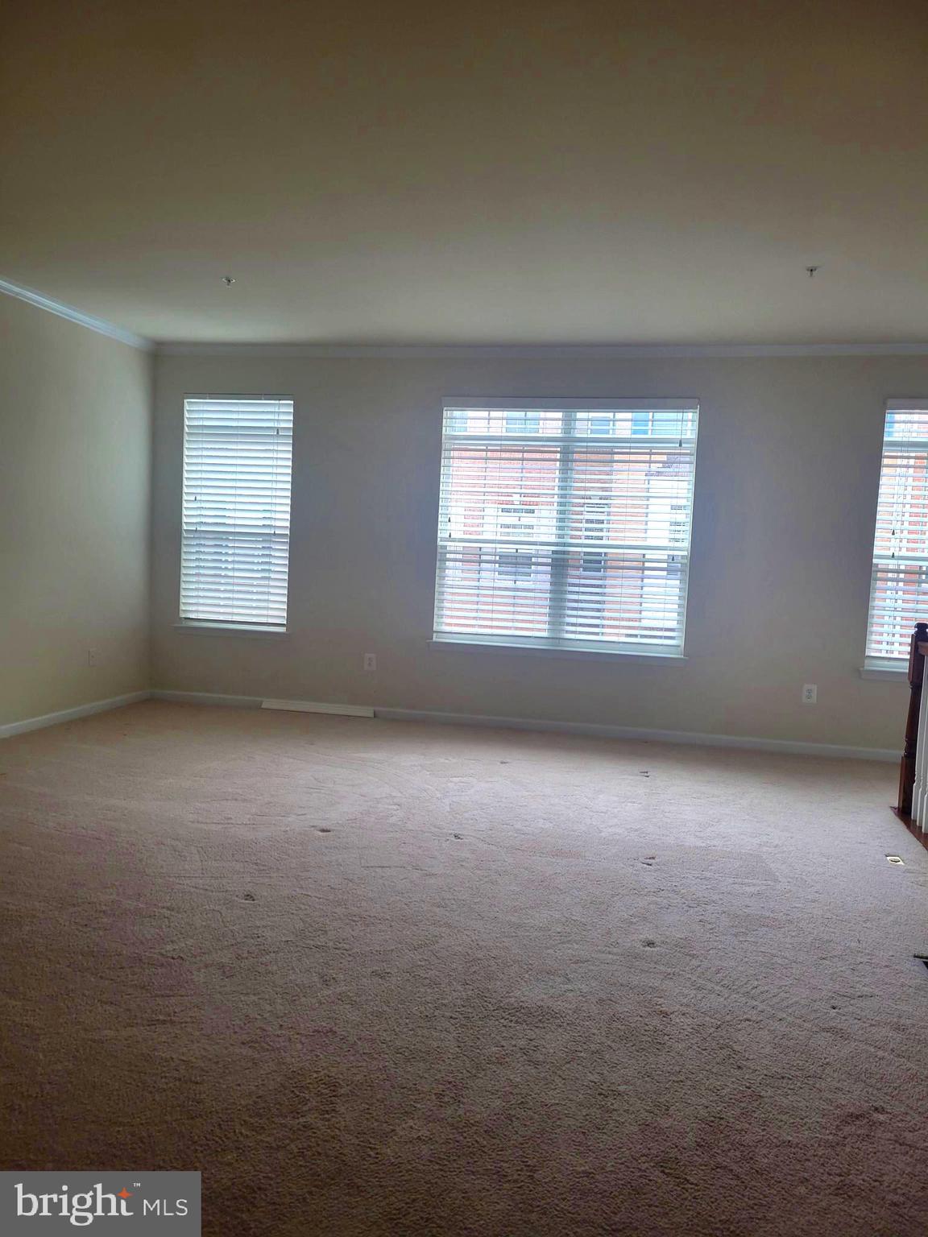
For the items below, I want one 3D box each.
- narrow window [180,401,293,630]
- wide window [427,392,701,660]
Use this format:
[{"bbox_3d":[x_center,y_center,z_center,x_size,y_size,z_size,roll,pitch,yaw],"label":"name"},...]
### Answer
[{"bbox_3d":[-1.733,-0.823,7.054,0.890,1.720,0.070,3,4,11],"label":"narrow window"},{"bbox_3d":[0.690,-0.660,6.577,1.800,1.770,0.100,3,4,11],"label":"wide window"}]

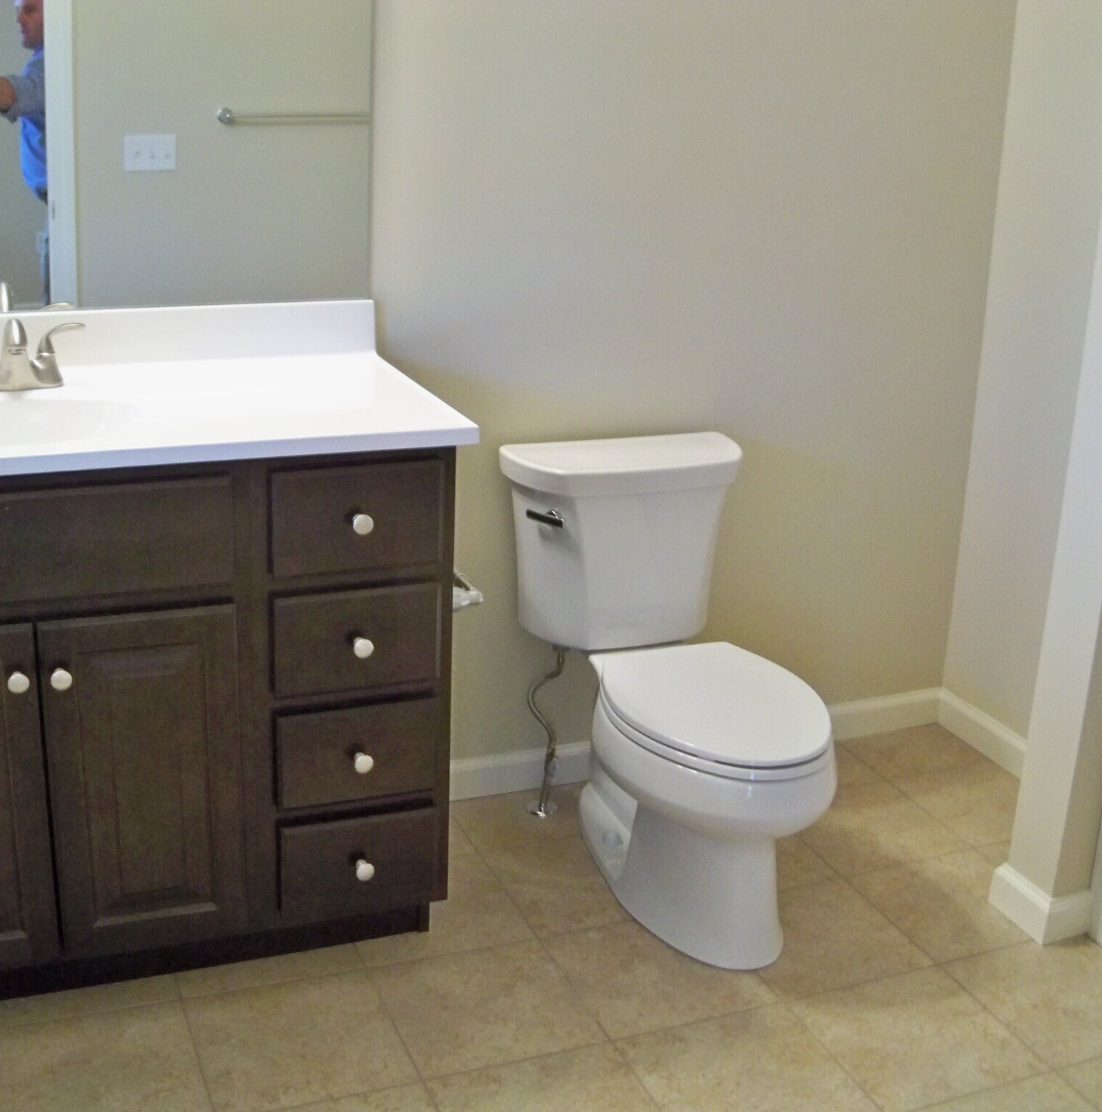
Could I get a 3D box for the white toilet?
[{"bbox_3d":[0.239,0.233,2.634,0.468,0.721,0.763,-5,20,-21],"label":"white toilet"}]

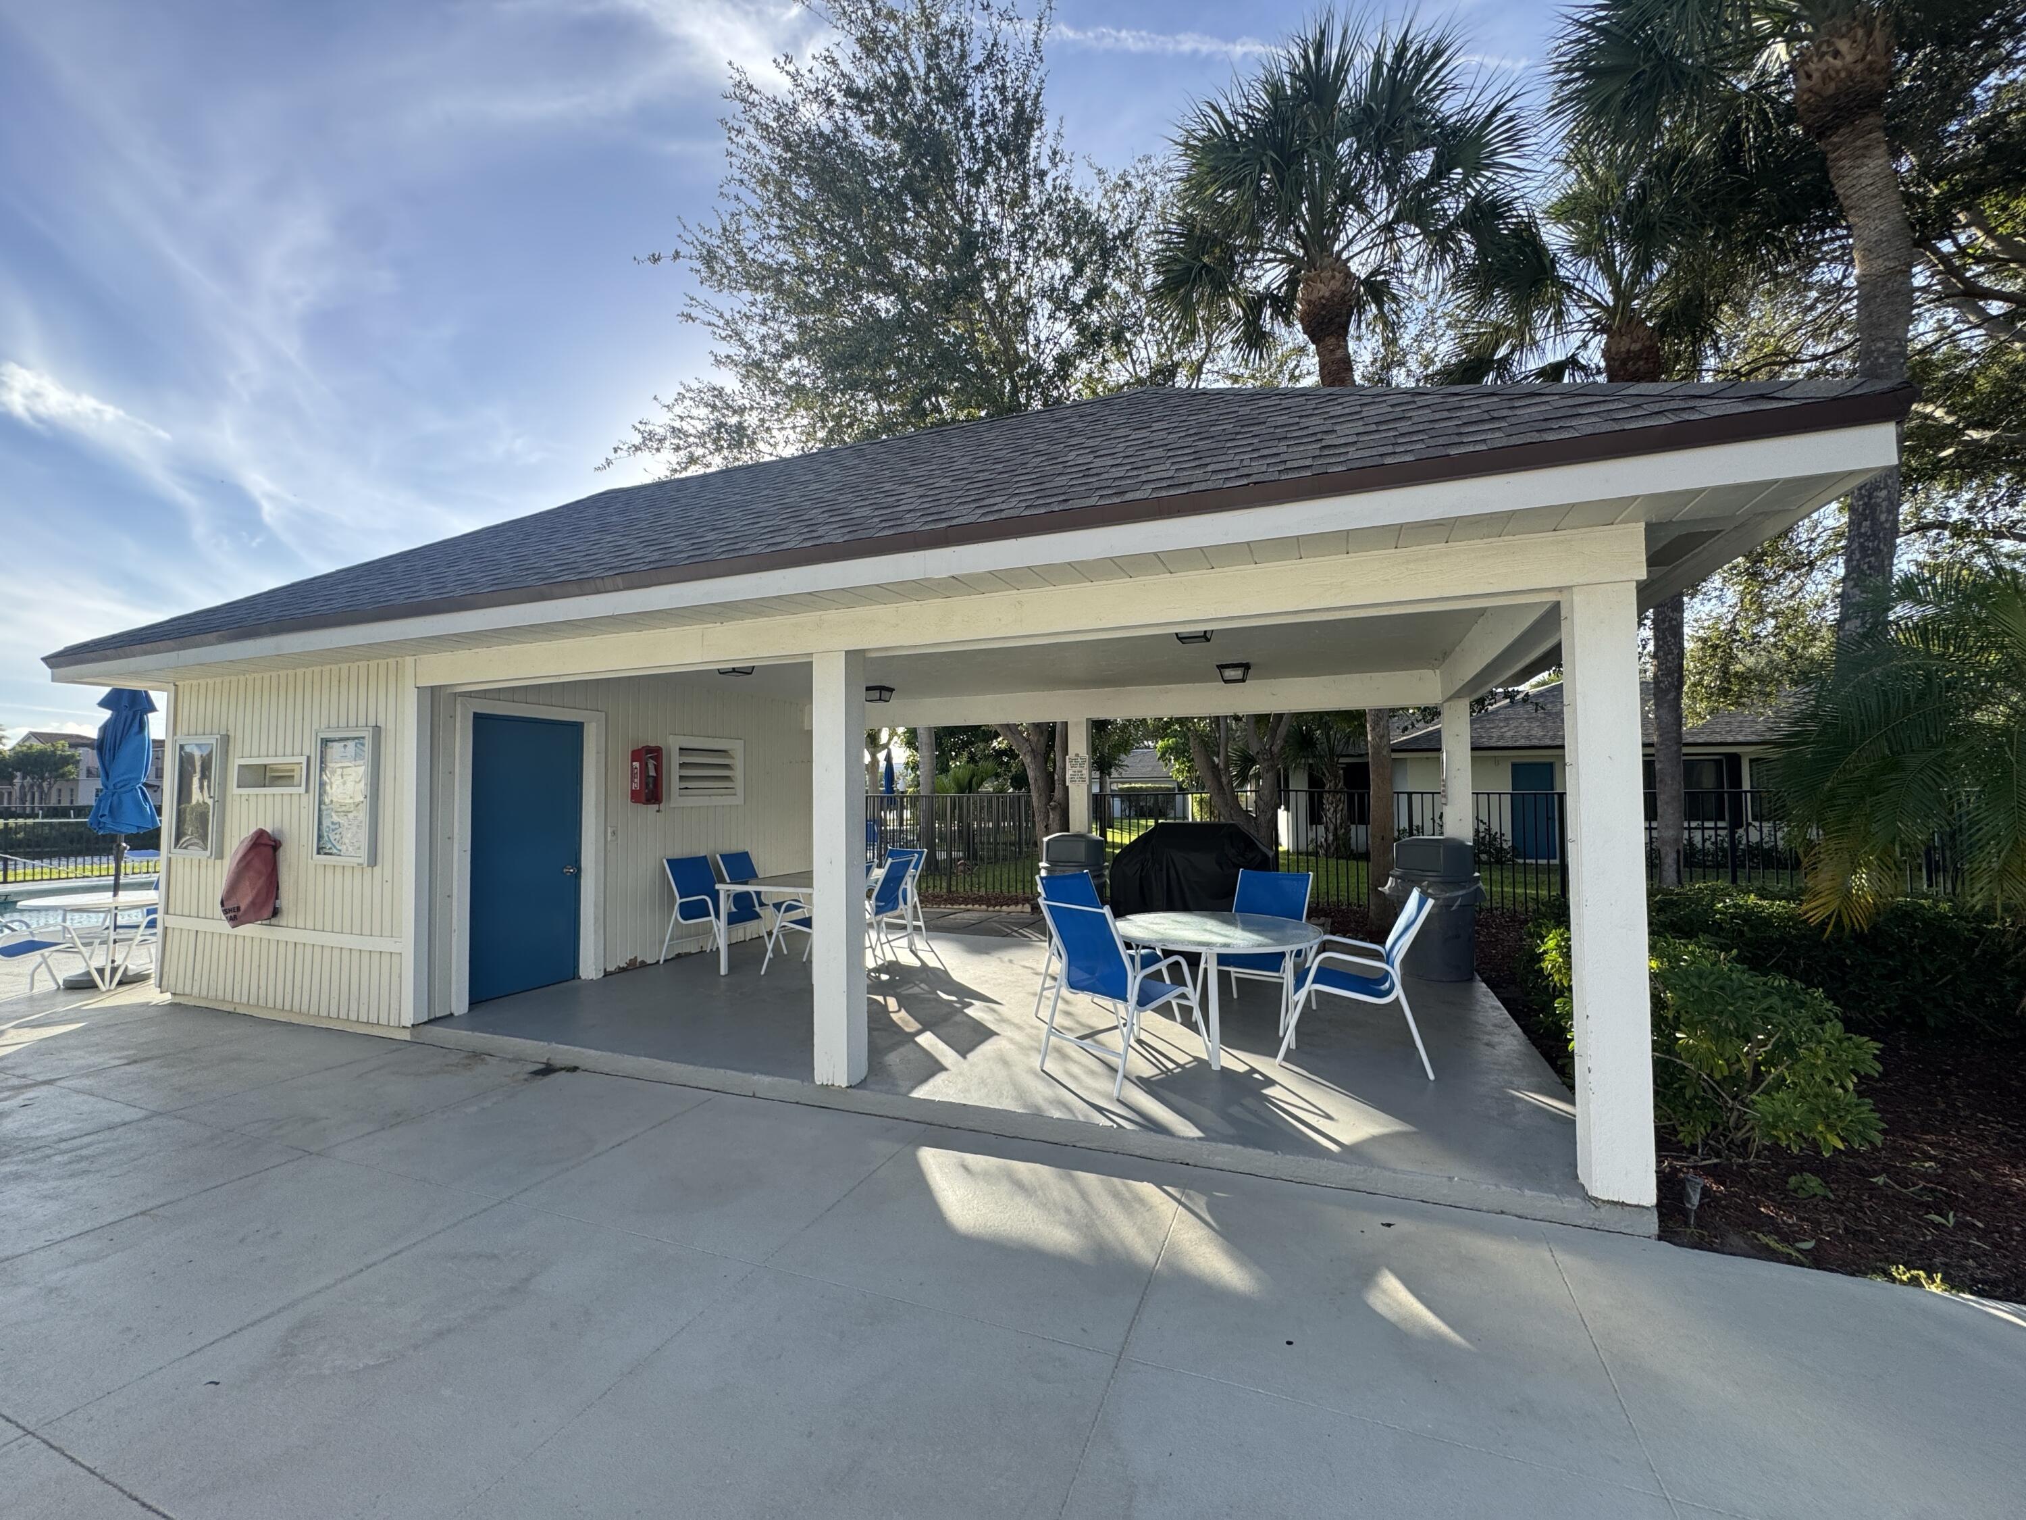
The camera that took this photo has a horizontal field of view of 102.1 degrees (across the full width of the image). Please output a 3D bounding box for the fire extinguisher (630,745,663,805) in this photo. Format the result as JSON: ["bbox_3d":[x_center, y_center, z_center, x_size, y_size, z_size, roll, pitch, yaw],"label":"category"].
[{"bbox_3d":[-3.127,0.135,7.019,0.150,0.485,0.225,-1,-3,22],"label":"fire extinguisher"}]

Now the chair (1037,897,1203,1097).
[{"bbox_3d":[0.582,1.174,4.326,0.730,0.900,0.570,2,-3,-40],"label":"chair"}]

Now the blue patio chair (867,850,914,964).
[{"bbox_3d":[-1.285,1.285,7.228,0.760,0.890,0.570,-1,-2,21],"label":"blue patio chair"}]

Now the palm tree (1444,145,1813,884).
[{"bbox_3d":[6.162,-2.160,8.239,3.000,7.900,3.000,-1,-3,22],"label":"palm tree"}]

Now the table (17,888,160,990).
[{"bbox_3d":[-7.617,1.524,6.962,1.090,0.710,1.090,-1,-2,22],"label":"table"}]

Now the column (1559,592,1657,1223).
[{"bbox_3d":[2.178,0.468,3.010,0.190,2.179,0.190,-1,-2,22],"label":"column"}]

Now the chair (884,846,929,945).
[{"bbox_3d":[-1.287,1.338,7.951,0.570,0.900,0.730,-2,-3,38],"label":"chair"}]

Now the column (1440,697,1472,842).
[{"bbox_3d":[3.629,0.579,6.672,0.190,2.179,0.190,-1,-2,22],"label":"column"}]

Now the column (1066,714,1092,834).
[{"bbox_3d":[0.663,0.688,8.092,0.187,2.180,0.187,-1,-3,22],"label":"column"}]

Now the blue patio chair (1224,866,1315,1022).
[{"bbox_3d":[1.570,1.194,5.274,0.570,0.890,0.760,-2,-2,36],"label":"blue patio chair"}]

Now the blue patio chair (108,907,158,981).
[{"bbox_3d":[-7.184,1.459,7.131,0.730,0.900,0.570,0,-2,-14],"label":"blue patio chair"}]

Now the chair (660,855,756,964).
[{"bbox_3d":[-2.557,1.292,7.092,0.760,0.890,0.570,-1,-2,24],"label":"chair"}]

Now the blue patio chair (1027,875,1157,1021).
[{"bbox_3d":[0.587,1.201,5.216,0.570,0.890,0.760,1,-3,-42],"label":"blue patio chair"}]

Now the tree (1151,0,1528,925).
[{"bbox_3d":[3.560,-3.100,8.800,4.000,9.800,4.000,-1,-2,22],"label":"tree"}]

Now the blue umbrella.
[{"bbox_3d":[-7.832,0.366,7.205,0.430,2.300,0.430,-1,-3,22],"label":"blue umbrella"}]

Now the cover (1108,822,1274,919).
[{"bbox_3d":[1.569,1.143,7.163,1.330,1.180,0.660,-1,-3,22],"label":"cover"}]

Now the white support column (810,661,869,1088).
[{"bbox_3d":[-0.879,0.536,4.216,0.190,2.179,0.190,-1,-2,22],"label":"white support column"}]

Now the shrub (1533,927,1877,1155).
[{"bbox_3d":[3.084,1.235,3.713,1.150,0.850,1.050,-1,-2,22],"label":"shrub"}]

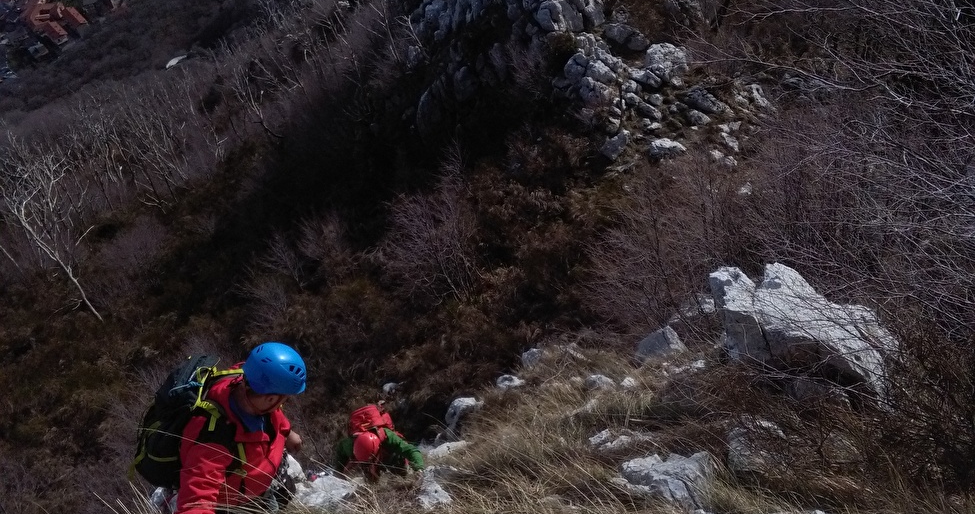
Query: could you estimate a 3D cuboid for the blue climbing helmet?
[{"bbox_3d":[-0.895,0.463,4.500,0.280,0.168,0.225,19,23,-37],"label":"blue climbing helmet"}]

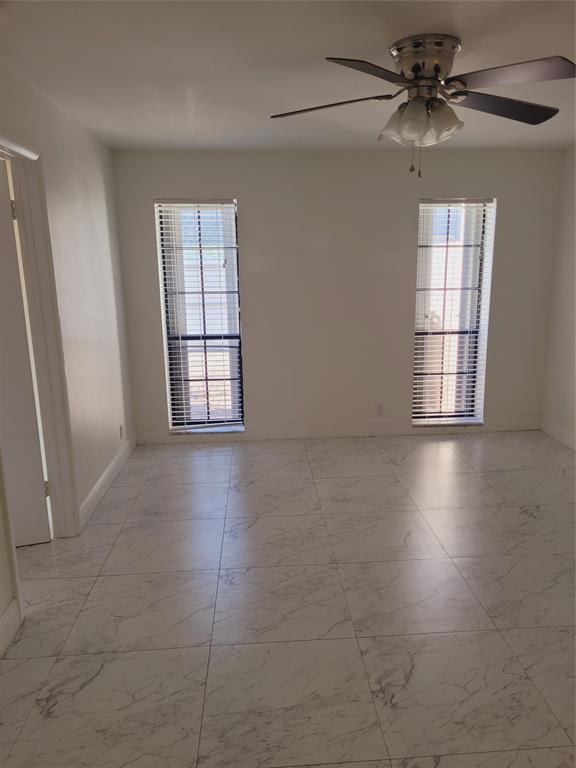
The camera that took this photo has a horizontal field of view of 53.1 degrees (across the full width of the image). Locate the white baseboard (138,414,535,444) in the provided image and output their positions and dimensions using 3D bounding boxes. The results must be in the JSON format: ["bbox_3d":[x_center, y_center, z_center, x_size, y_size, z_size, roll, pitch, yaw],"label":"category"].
[{"bbox_3d":[0.495,0.405,5.195,3.674,0.145,0.020,-2,12,-3],"label":"white baseboard"}]

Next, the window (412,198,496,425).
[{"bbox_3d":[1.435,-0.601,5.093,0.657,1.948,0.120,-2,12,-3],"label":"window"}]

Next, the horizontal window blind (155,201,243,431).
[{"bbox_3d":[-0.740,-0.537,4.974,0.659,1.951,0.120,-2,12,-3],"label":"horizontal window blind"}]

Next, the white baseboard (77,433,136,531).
[{"bbox_3d":[-1.297,0.641,4.255,0.020,0.145,1.702,-2,12,-3],"label":"white baseboard"}]

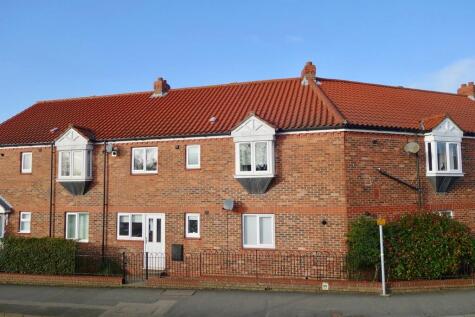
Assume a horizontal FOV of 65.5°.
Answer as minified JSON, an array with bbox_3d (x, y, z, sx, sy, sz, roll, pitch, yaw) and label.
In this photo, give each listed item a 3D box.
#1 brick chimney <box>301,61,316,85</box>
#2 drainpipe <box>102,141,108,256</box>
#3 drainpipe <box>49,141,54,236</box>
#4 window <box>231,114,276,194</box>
[{"bbox_3d":[3.213,-3.844,16.605,0.600,1.076,0.600,-2,-6,17],"label":"brick chimney"},{"bbox_3d":[-5.223,1.794,14.500,0.080,4.980,0.090,-2,-5,16],"label":"drainpipe"},{"bbox_3d":[-7.766,1.800,15.411,0.080,4.946,0.090,-2,-6,17],"label":"drainpipe"},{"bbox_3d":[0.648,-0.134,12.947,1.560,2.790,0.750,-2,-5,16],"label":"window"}]

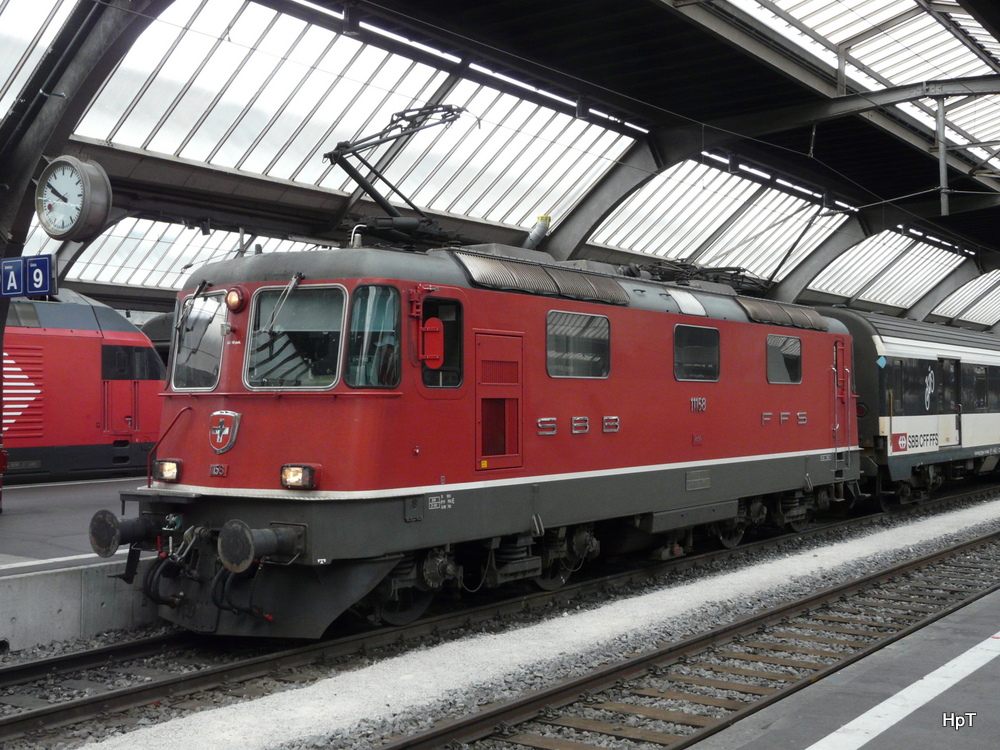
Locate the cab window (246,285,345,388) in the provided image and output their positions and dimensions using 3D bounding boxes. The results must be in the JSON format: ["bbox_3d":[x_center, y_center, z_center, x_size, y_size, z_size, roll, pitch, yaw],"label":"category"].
[{"bbox_3d":[-1.892,-0.345,11.475,0.980,0.970,0.060,0,-10,19],"label":"cab window"}]

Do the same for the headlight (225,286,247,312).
[{"bbox_3d":[-2.500,-0.712,11.747,0.240,0.240,0.130,-1,-1,35],"label":"headlight"}]

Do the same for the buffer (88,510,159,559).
[{"bbox_3d":[-3.490,1.485,11.805,0.450,0.450,0.630,-1,-1,35],"label":"buffer"}]

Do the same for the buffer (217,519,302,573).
[{"bbox_3d":[-2.056,1.460,10.802,0.450,0.450,0.630,-1,-1,35],"label":"buffer"}]

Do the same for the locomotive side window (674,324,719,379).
[{"bbox_3d":[2.619,-0.278,16.466,0.060,0.730,1.340,-1,-1,35],"label":"locomotive side window"}]

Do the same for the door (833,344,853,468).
[{"bbox_3d":[5.757,0.449,20.937,0.100,2.000,0.740,-1,-1,35],"label":"door"}]

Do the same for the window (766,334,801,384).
[{"bbox_3d":[4.337,-0.228,18.923,0.060,0.730,1.370,-1,-1,35],"label":"window"}]

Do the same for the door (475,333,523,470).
[{"bbox_3d":[0.003,0.275,12.711,0.060,1.370,0.840,-1,-1,35],"label":"door"}]

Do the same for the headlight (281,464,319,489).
[{"bbox_3d":[-1.785,0.913,11.185,0.355,0.205,0.150,-1,-1,35],"label":"headlight"}]

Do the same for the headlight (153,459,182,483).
[{"bbox_3d":[-3.236,0.937,12.199,0.355,0.205,0.150,-1,-1,35],"label":"headlight"}]

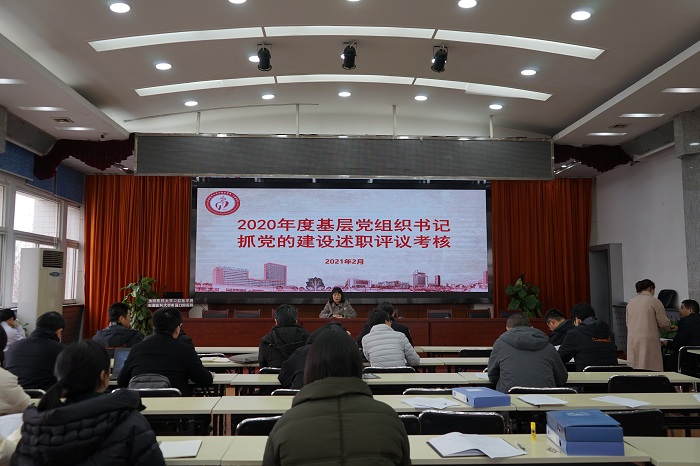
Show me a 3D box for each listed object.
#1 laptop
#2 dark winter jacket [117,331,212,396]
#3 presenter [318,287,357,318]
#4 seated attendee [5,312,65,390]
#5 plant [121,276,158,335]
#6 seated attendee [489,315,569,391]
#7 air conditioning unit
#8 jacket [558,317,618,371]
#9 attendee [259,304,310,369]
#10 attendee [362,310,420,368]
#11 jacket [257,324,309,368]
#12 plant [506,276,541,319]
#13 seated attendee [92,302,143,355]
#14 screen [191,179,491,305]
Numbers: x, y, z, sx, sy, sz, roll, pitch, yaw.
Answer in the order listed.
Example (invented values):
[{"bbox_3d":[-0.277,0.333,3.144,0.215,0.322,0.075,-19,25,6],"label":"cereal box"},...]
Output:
[{"bbox_3d":[-1.647,1.000,4.395,0.330,0.220,0.250,1,-5,-10],"label":"laptop"},{"bbox_3d":[-1.305,1.022,4.095,0.630,0.680,0.460,0,-5,1],"label":"dark winter jacket"},{"bbox_3d":[-0.168,1.384,8.006,0.540,1.260,0.720,0,-5,-2],"label":"presenter"},{"bbox_3d":[-2.204,1.209,4.146,0.500,1.277,0.760,0,-5,0],"label":"seated attendee"},{"bbox_3d":[-3.158,1.378,8.694,0.546,1.485,0.546,0,-5,-2],"label":"plant"},{"bbox_3d":[1.285,1.234,4.305,0.570,1.253,0.760,0,-5,-2],"label":"seated attendee"},{"bbox_3d":[-3.737,1.153,7.033,0.280,1.886,0.540,0,-5,2],"label":"air conditioning unit"},{"bbox_3d":[2.155,1.100,5.265,0.510,0.686,0.460,2,-5,-22],"label":"jacket"},{"bbox_3d":[-0.556,1.284,5.136,0.500,1.290,0.740,0,-5,-2],"label":"attendee"},{"bbox_3d":[0.364,1.316,5.225,0.500,1.250,0.760,0,-5,-2],"label":"attendee"},{"bbox_3d":[-0.546,1.118,5.021,0.490,0.660,0.440,0,-5,-2],"label":"jacket"},{"bbox_3d":[2.646,1.383,8.972,0.520,1.460,0.520,0,-5,-2],"label":"plant"},{"bbox_3d":[-2.435,1.377,6.088,0.510,1.280,0.720,-1,-5,13],"label":"seated attendee"},{"bbox_3d":[-0.137,0.159,10.699,5.439,2.243,0.150,0,-5,-2],"label":"screen"}]

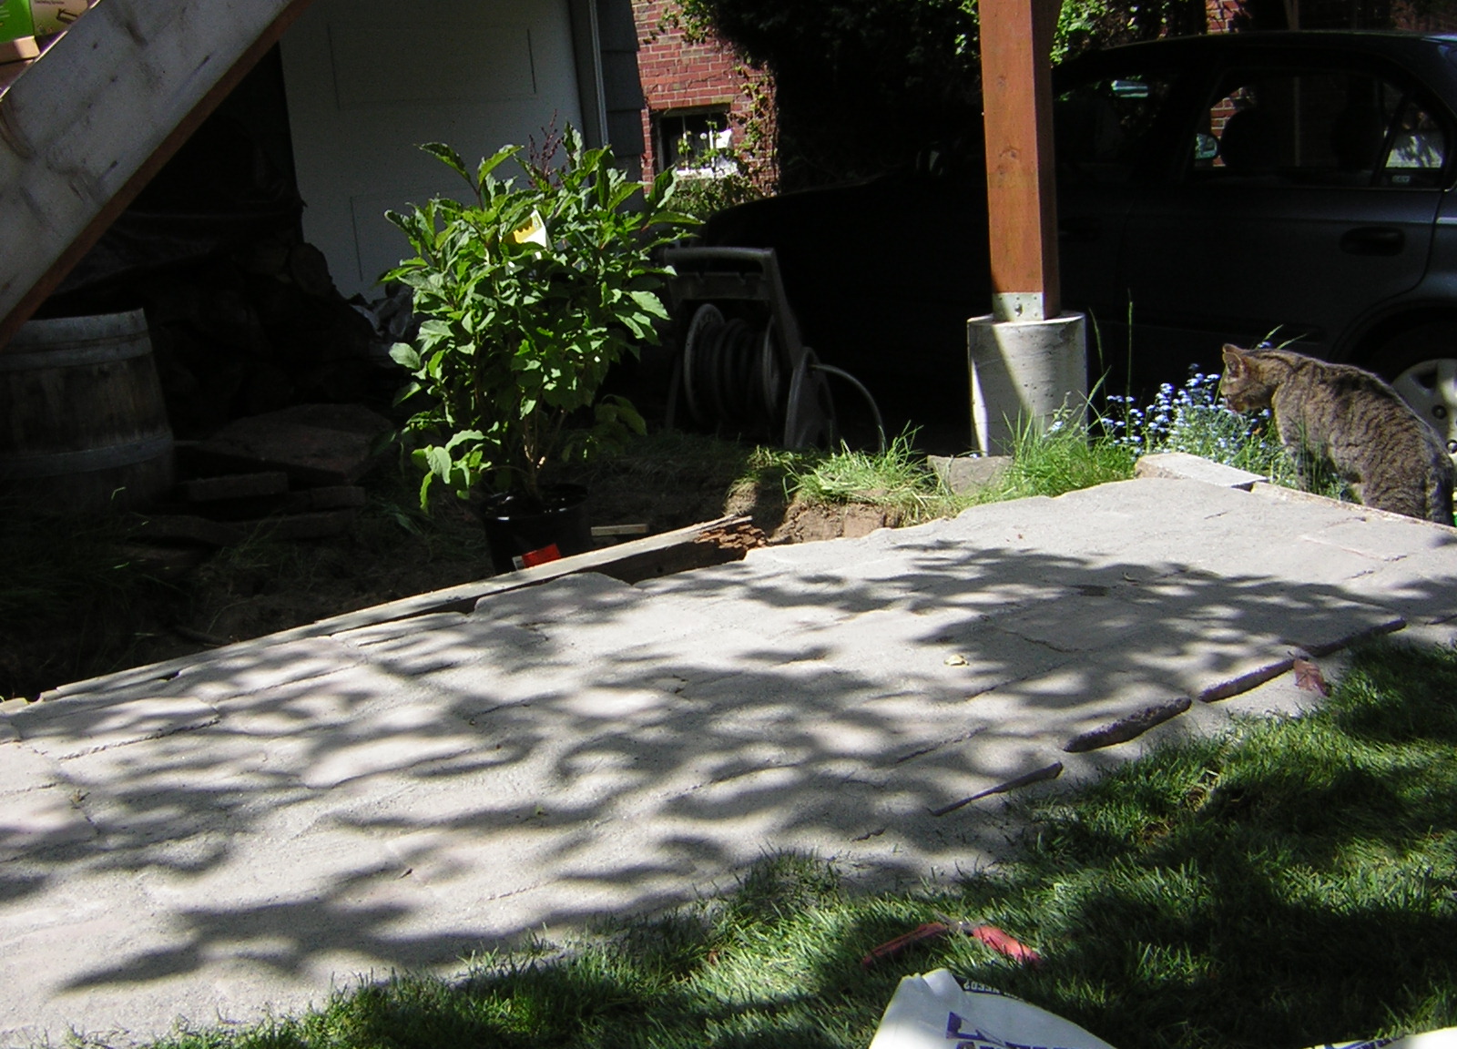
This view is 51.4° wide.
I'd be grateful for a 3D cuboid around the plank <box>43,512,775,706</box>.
[{"bbox_3d":[-0.543,0.186,3.018,1.527,0.095,0.097,-15,17,-35],"label":"plank"}]

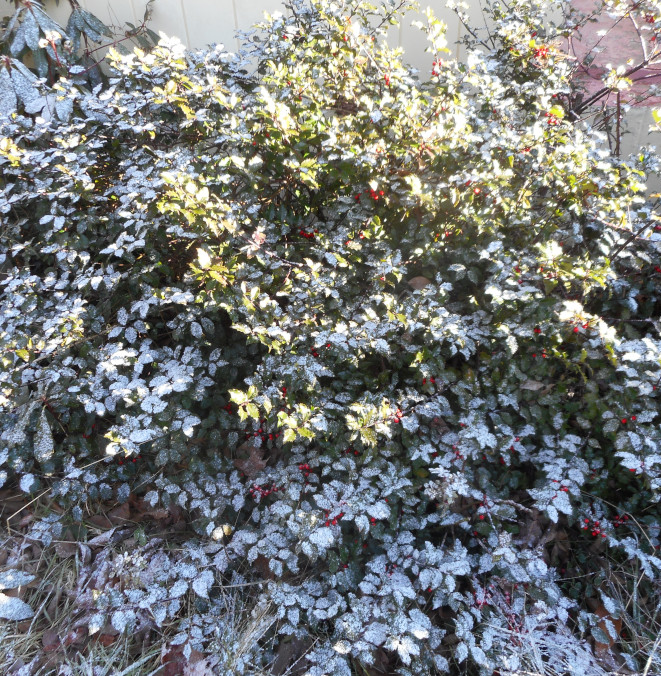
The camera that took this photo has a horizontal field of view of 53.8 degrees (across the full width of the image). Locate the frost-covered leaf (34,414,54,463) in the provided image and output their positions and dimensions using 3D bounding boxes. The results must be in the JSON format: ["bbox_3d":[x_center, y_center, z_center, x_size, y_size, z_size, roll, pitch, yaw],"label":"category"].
[{"bbox_3d":[-0.712,0.248,1.620,0.048,0.130,0.020,-4,13,-11],"label":"frost-covered leaf"}]

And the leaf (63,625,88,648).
[{"bbox_3d":[-0.577,0.675,1.473,0.055,0.020,0.040,-21,39,-25],"label":"leaf"}]

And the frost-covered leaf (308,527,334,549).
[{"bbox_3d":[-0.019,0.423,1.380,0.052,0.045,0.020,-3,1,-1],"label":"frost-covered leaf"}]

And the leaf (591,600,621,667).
[{"bbox_3d":[0.590,0.634,1.396,0.060,0.025,0.145,9,60,7],"label":"leaf"}]

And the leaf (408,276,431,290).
[{"bbox_3d":[0.267,-0.157,1.955,0.080,0.020,0.060,-3,55,0],"label":"leaf"}]

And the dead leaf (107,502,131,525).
[{"bbox_3d":[-0.547,0.453,1.680,0.062,0.030,0.055,-10,32,-11],"label":"dead leaf"}]

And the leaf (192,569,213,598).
[{"bbox_3d":[-0.271,0.521,1.380,0.042,0.060,0.020,-6,1,-7],"label":"leaf"}]

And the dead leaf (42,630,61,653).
[{"bbox_3d":[-0.628,0.683,1.465,0.037,0.015,0.048,-3,45,0],"label":"dead leaf"}]

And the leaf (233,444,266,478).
[{"bbox_3d":[-0.221,0.338,1.778,0.085,0.020,0.085,-3,70,0],"label":"leaf"}]

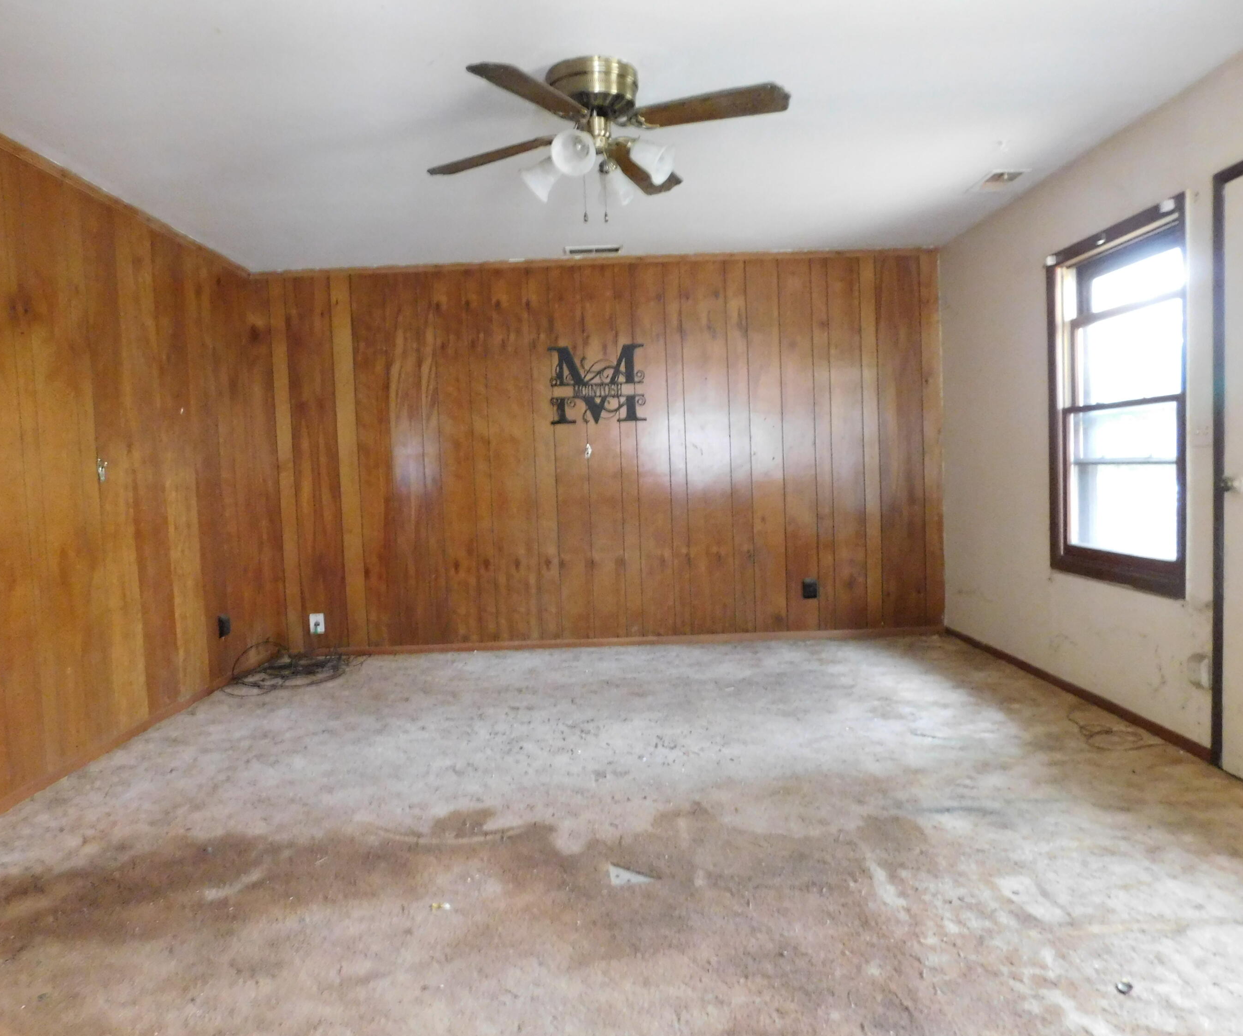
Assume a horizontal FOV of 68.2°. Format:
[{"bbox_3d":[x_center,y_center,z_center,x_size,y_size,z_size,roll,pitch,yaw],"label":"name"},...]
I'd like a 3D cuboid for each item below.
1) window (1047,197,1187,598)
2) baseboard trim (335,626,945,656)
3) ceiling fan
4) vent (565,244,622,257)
[{"bbox_3d":[2.083,-0.460,3.864,0.110,1.464,1.033,-2,3,-1],"label":"window"},{"bbox_3d":[0.031,0.786,5.784,4.054,0.045,0.018,-2,3,-1],"label":"baseboard trim"},{"bbox_3d":[-0.093,-1.241,3.037,1.250,0.420,1.250,-2,3,-1],"label":"ceiling fan"},{"bbox_3d":[-0.165,-1.573,5.415,0.330,0.022,0.205,-2,3,-1],"label":"vent"}]

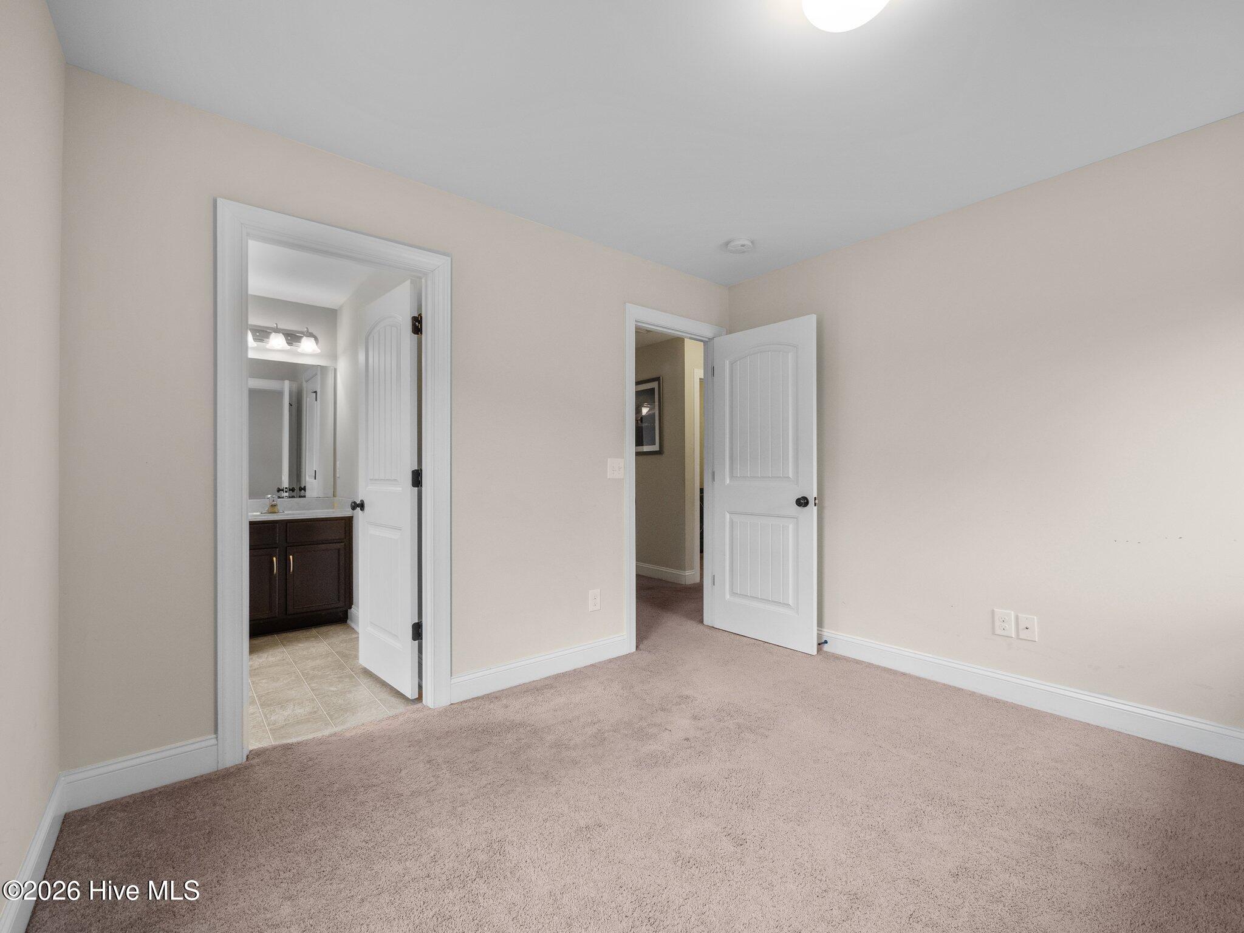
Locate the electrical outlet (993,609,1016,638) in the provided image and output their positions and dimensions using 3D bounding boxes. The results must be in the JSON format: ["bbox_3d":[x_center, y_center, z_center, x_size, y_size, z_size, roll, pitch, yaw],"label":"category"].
[{"bbox_3d":[1.847,0.760,2.433,0.009,0.121,0.078,0,-1,-42],"label":"electrical outlet"}]

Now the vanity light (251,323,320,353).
[{"bbox_3d":[-2.591,-0.982,3.794,0.590,0.205,0.170,0,-1,-38],"label":"vanity light"}]

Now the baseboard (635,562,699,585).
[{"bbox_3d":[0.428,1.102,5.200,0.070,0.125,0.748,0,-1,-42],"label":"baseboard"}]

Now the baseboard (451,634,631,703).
[{"bbox_3d":[-0.388,1.074,2.728,1.075,0.124,0.018,0,-1,-38],"label":"baseboard"}]

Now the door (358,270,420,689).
[{"bbox_3d":[-1.252,0.114,2.688,0.675,2.035,0.040,-1,-1,42],"label":"door"}]

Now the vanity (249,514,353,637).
[{"bbox_3d":[-2.470,0.761,3.623,0.870,0.800,0.550,0,-1,-38],"label":"vanity"}]

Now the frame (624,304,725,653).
[{"bbox_3d":[0.364,0.073,3.393,0.925,2.135,0.130,0,-1,-38],"label":"frame"}]

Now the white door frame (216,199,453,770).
[{"bbox_3d":[-1.198,0.063,2.186,0.885,2.135,0.130,0,-1,-38],"label":"white door frame"}]

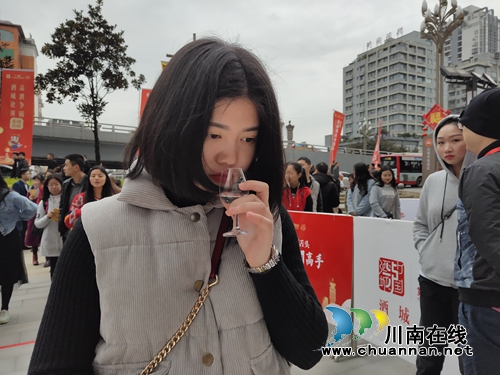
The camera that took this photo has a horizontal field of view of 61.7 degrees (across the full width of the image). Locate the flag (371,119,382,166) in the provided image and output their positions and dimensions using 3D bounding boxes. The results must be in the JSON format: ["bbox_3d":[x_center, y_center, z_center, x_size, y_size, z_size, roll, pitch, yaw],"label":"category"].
[{"bbox_3d":[4.548,-1.611,15.000,0.420,1.750,0.150,3,0,17],"label":"flag"}]

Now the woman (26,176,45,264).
[{"bbox_3d":[-3.798,0.575,7.400,0.470,1.610,0.340,0,0,3],"label":"woman"}]

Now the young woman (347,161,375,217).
[{"bbox_3d":[1.293,0.550,4.900,0.350,1.660,0.470,0,0,-30],"label":"young woman"}]

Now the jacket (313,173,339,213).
[{"bbox_3d":[1.063,0.155,5.900,0.500,0.720,0.320,0,0,20],"label":"jacket"}]

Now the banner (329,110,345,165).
[{"bbox_3d":[2.804,-1.595,13.500,0.420,1.750,0.080,7,0,6],"label":"banner"}]

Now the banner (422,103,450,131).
[{"bbox_3d":[8.027,-3.008,18.000,1.150,1.150,0.120,0,0,30],"label":"banner"}]

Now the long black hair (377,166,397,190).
[{"bbox_3d":[1.580,-0.122,4.850,0.230,0.280,0.220,0,0,16],"label":"long black hair"}]

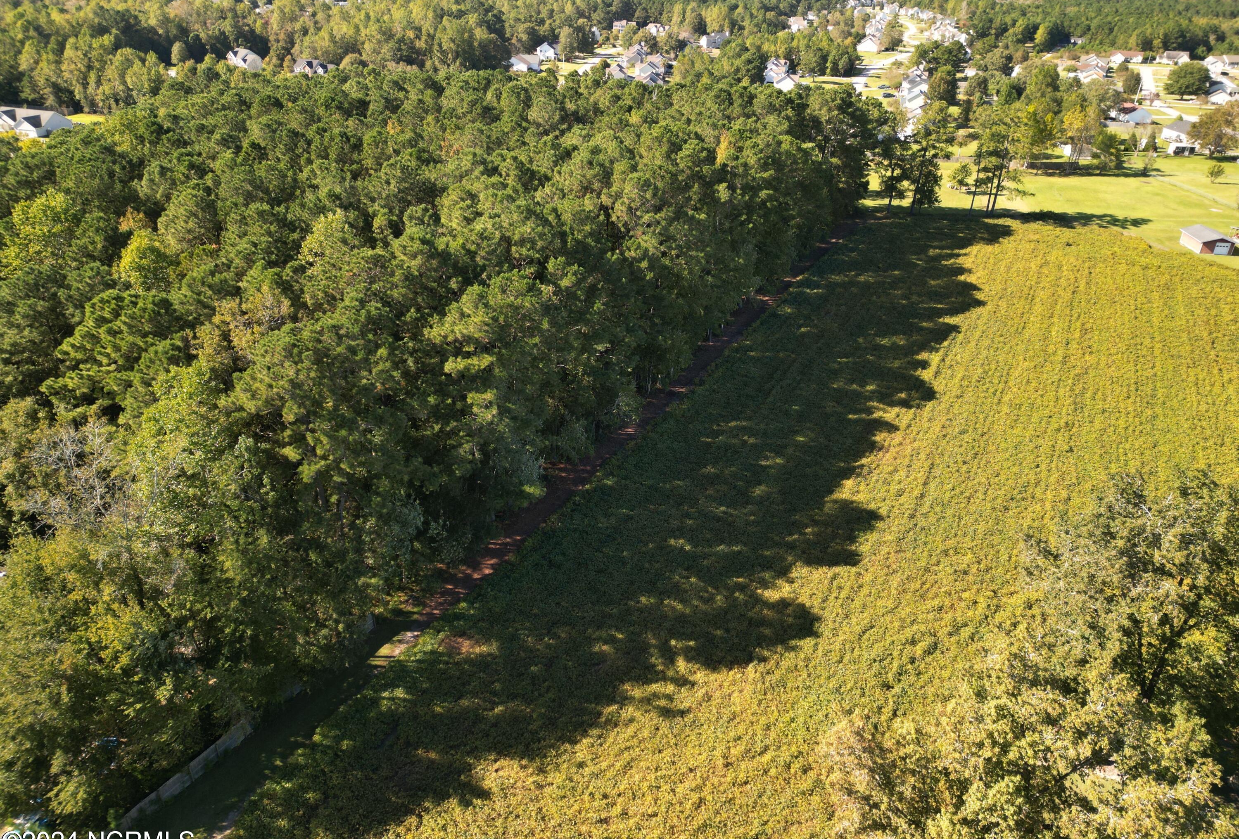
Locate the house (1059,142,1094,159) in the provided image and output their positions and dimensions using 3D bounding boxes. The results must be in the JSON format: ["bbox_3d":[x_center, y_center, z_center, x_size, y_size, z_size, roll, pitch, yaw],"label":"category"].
[{"bbox_3d":[126.563,-74.983,236.769,7.089,3.849,8.102,3,29,4],"label":"house"}]

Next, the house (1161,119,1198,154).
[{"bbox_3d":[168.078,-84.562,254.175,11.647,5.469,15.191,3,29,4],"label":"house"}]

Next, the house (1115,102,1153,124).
[{"bbox_3d":[174.228,-103.849,289.968,8.406,5.165,13.166,3,29,4],"label":"house"}]

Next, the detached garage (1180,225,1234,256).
[{"bbox_3d":[110.360,-33.795,161.320,6.077,3.443,7.798,3,29,4],"label":"detached garage"}]

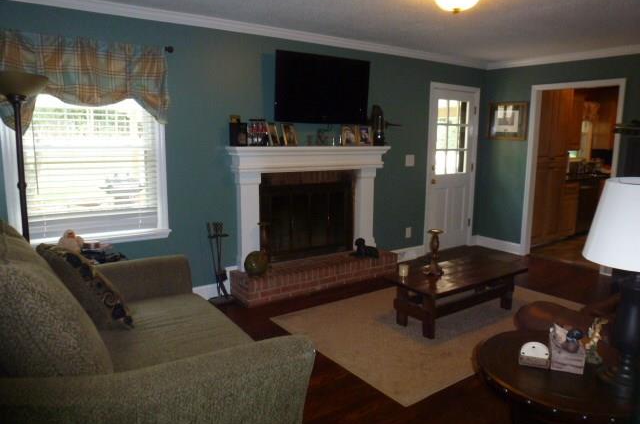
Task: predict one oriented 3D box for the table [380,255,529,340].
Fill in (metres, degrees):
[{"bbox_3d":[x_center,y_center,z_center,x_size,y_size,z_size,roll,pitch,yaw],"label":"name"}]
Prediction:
[{"bbox_3d":[1.134,0.689,3.682,1.150,0.380,0.560,-6,12,-34],"label":"table"}]

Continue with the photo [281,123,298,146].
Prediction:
[{"bbox_3d":[-0.280,-0.707,4.072,0.150,0.210,0.035,-8,1,-42],"label":"photo"}]

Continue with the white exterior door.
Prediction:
[{"bbox_3d":[1.676,-0.523,5.605,0.940,2.100,0.080,-6,12,-34],"label":"white exterior door"}]

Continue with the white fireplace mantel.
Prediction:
[{"bbox_3d":[-0.035,-0.078,4.413,1.790,1.130,0.200,-6,12,-34],"label":"white fireplace mantel"}]

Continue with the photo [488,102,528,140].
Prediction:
[{"bbox_3d":[2.375,-1.145,5.606,0.030,0.465,0.525,-6,12,-34],"label":"photo"}]

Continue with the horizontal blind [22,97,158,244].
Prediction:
[{"bbox_3d":[-1.697,-0.395,3.279,0.970,1.170,0.060,-6,12,-34],"label":"horizontal blind"}]

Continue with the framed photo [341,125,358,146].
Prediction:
[{"bbox_3d":[0.294,-0.765,4.440,0.170,0.210,0.035,-2,2,-17],"label":"framed photo"}]

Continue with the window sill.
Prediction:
[{"bbox_3d":[-1.710,0.218,3.407,1.120,0.070,0.120,-6,12,-34],"label":"window sill"}]

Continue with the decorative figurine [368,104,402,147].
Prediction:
[{"bbox_3d":[0.662,-0.900,4.652,0.370,0.420,0.140,-3,10,-22],"label":"decorative figurine"}]

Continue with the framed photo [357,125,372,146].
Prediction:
[{"bbox_3d":[0.462,-0.785,4.555,0.175,0.215,0.035,-3,0,-22],"label":"framed photo"}]

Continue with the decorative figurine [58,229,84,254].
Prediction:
[{"bbox_3d":[-1.692,0.218,3.050,0.140,0.190,0.125,-9,13,-42],"label":"decorative figurine"}]

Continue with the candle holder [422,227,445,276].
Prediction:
[{"bbox_3d":[0.918,0.312,3.522,0.145,0.360,0.145,-6,12,-34],"label":"candle holder"}]

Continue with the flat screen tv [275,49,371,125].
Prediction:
[{"bbox_3d":[0.048,-1.158,4.241,1.060,0.610,0.065,-6,12,-34],"label":"flat screen tv"}]

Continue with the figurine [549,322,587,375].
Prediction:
[{"bbox_3d":[0.966,0.536,1.726,0.108,0.145,0.085,4,11,21],"label":"figurine"}]

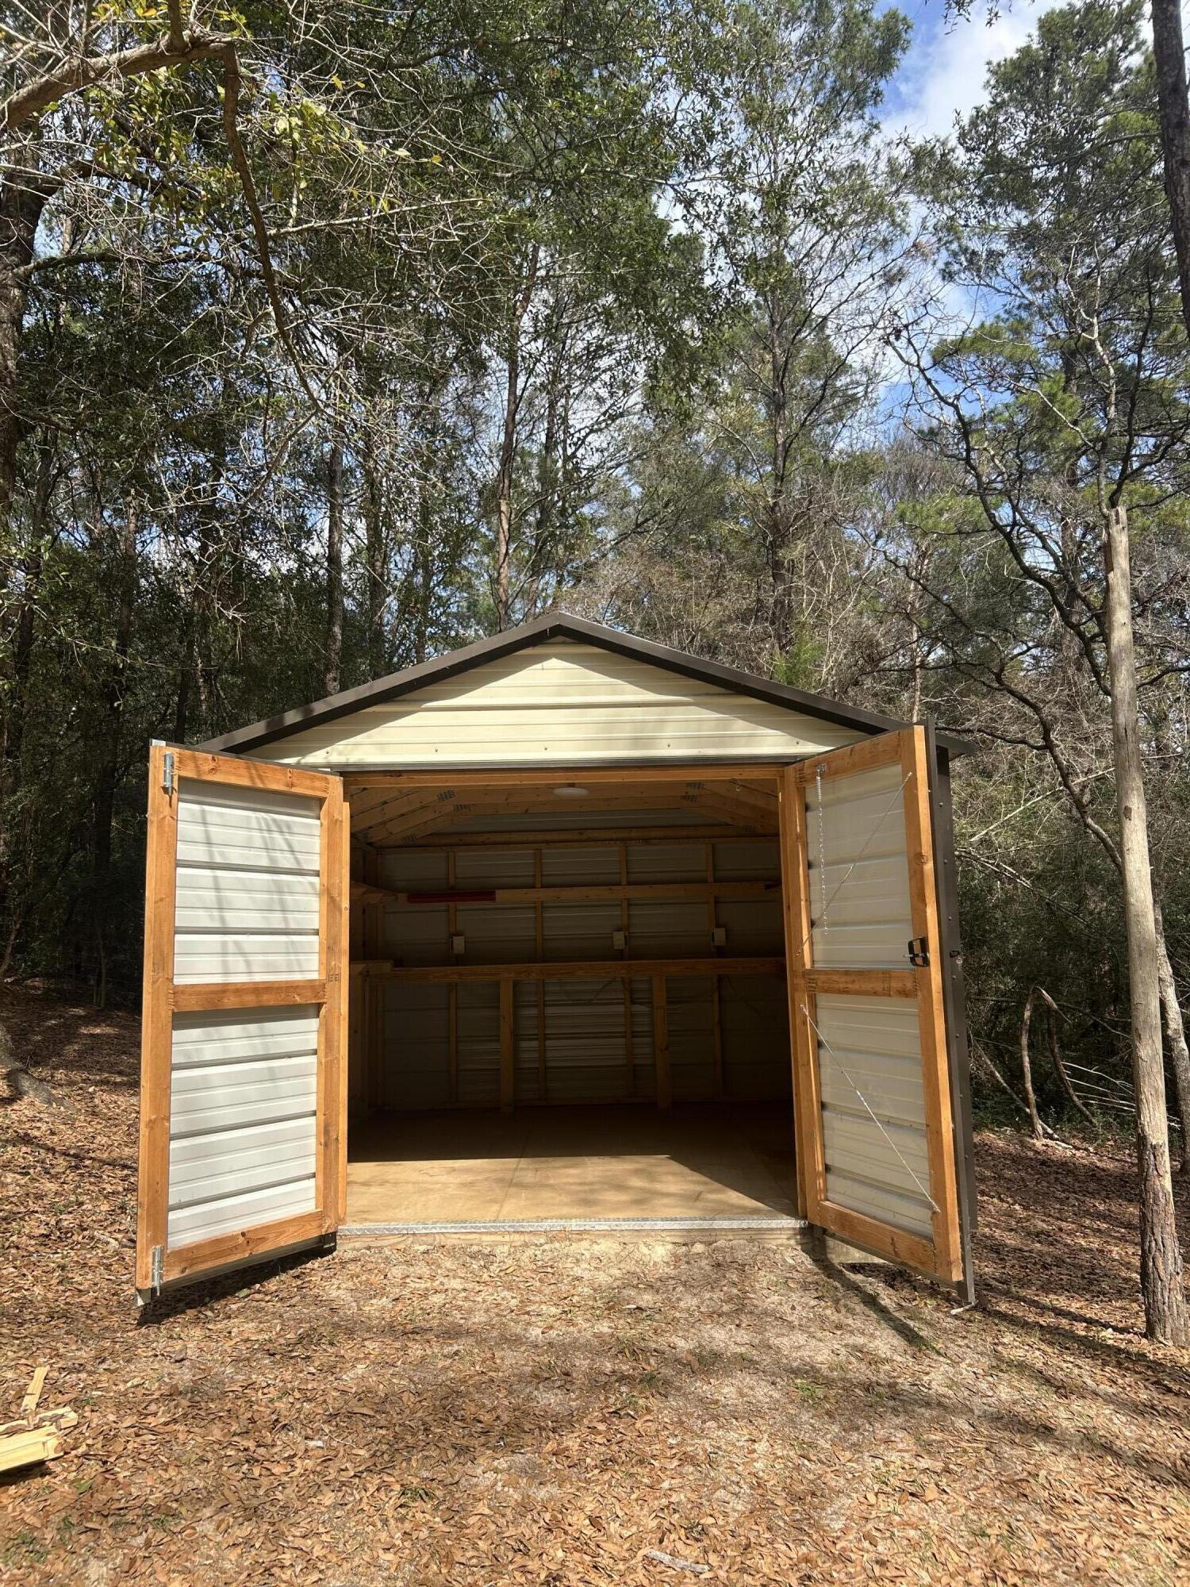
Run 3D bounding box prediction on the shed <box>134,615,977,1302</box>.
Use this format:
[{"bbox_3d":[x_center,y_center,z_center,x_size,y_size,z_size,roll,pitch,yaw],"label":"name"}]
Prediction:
[{"bbox_3d":[-0.083,0.749,6.208,3.280,2.500,4.660,-1,-8,0],"label":"shed"}]

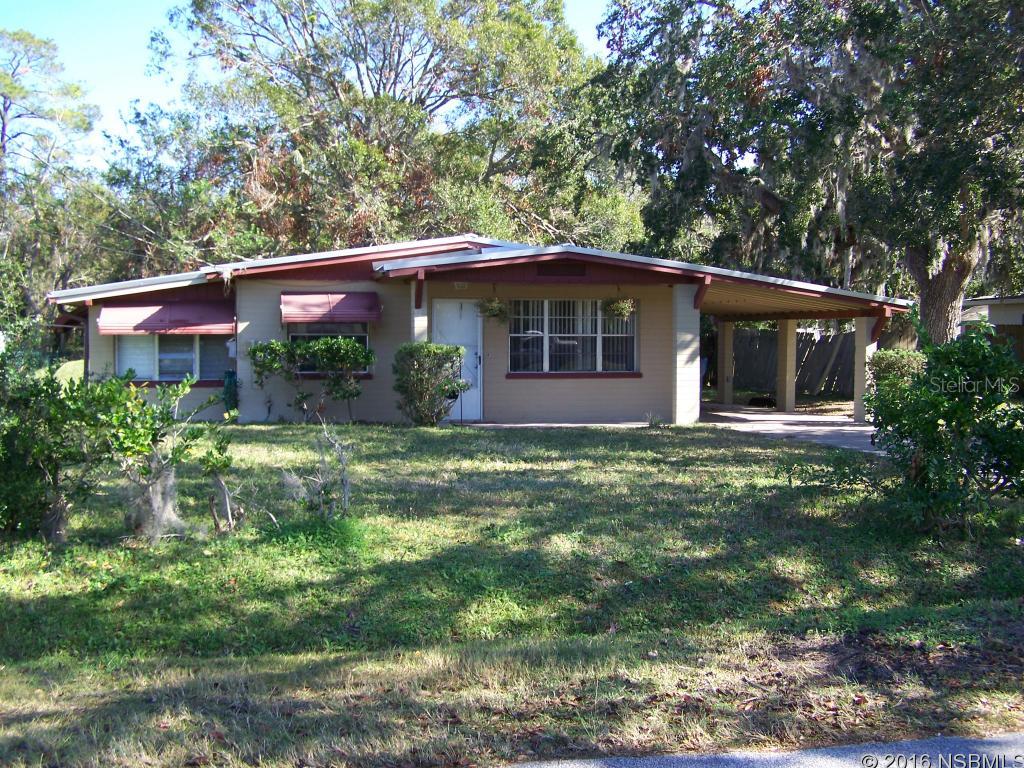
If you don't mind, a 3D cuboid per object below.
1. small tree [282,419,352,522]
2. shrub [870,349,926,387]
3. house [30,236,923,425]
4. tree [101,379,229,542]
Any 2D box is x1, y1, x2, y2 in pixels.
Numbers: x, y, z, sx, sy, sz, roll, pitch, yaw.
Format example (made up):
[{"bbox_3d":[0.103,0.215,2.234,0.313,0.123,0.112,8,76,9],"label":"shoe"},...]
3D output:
[{"bbox_3d":[-1.616,0.694,9.338,0.560,0.880,0.500,0,2,0],"label":"small tree"},{"bbox_3d":[6.787,0.028,19.826,0.950,1.308,0.900,0,2,-14],"label":"shrub"},{"bbox_3d":[-1.043,-0.961,20.707,13.150,3.100,8.800,-1,3,-13],"label":"house"},{"bbox_3d":[-2.684,0.594,8.633,0.950,1.220,0.850,0,2,0],"label":"tree"}]

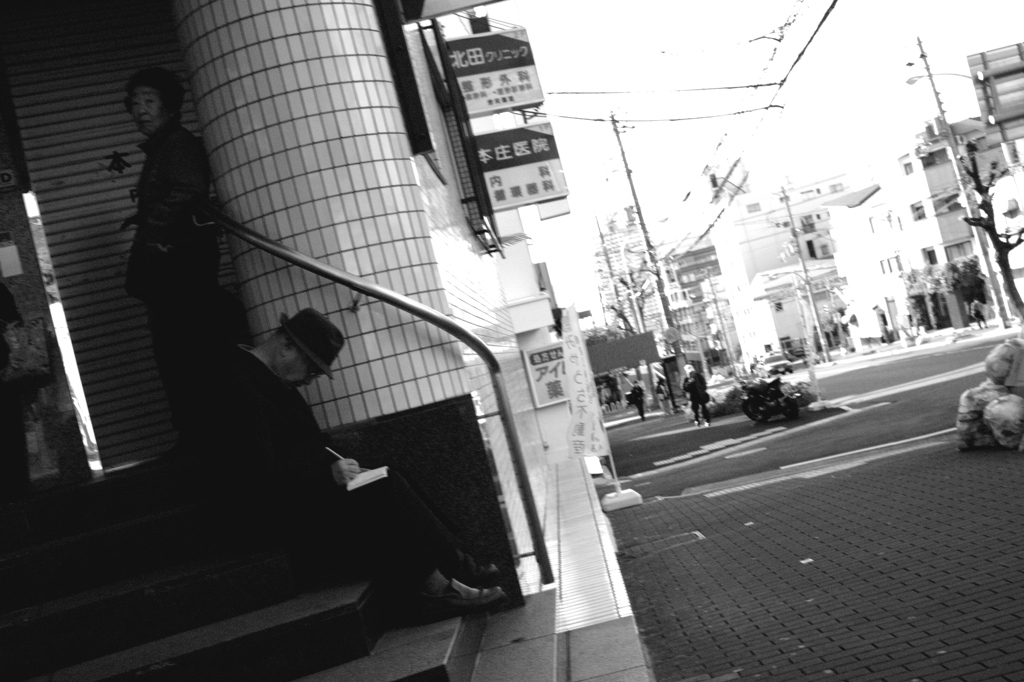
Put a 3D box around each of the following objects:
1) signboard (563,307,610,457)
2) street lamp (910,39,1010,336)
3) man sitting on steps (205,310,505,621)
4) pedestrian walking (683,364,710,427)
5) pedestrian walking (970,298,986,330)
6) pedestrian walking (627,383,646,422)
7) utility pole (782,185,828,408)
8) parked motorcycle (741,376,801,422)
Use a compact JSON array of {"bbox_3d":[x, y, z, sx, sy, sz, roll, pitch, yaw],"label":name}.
[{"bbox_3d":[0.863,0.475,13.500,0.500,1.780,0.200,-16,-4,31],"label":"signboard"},{"bbox_3d":[20.914,-7.342,54.000,0.500,13.900,0.500,-14,-4,1],"label":"street lamp"},{"bbox_3d":[-0.576,0.438,3.850,0.880,1.100,0.520,-14,-4,6],"label":"man sitting on steps"},{"bbox_3d":[5.037,1.496,32.000,0.550,1.670,0.450,-17,-5,38],"label":"pedestrian walking"},{"bbox_3d":[23.809,-1.353,59.500,0.500,1.620,0.400,-16,-4,25],"label":"pedestrian walking"},{"bbox_3d":[5.167,2.512,48.000,0.550,1.650,0.450,-15,-4,19],"label":"pedestrian walking"},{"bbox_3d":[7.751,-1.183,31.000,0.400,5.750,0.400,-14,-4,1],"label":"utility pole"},{"bbox_3d":[5.699,1.301,25.700,0.750,1.080,2.000,-12,-4,-34],"label":"parked motorcycle"}]

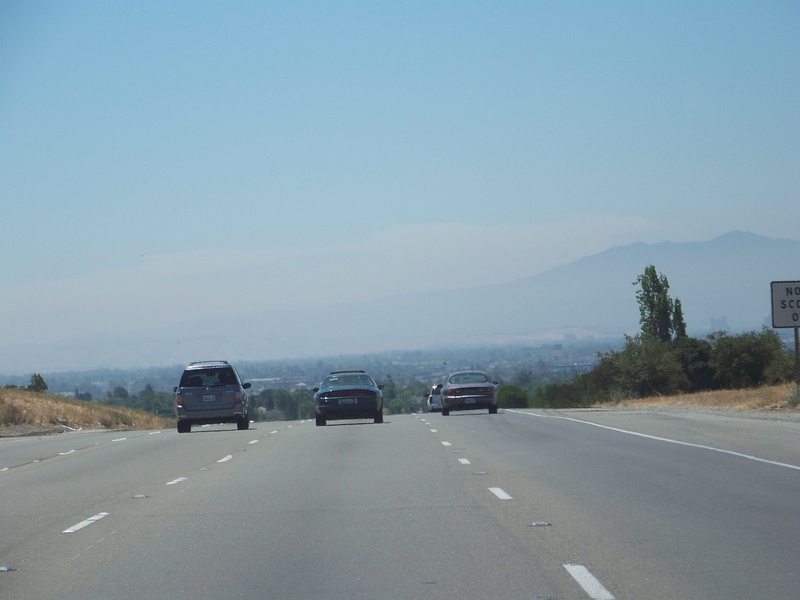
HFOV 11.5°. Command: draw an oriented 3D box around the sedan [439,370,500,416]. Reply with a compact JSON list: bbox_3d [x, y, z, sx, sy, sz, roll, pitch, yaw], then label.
[{"bbox_3d":[2.247,3.038,130.000,1.870,1.430,5.000,-2,-1,0],"label":"sedan"}]

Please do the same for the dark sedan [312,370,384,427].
[{"bbox_3d":[-1.417,2.777,111.500,1.900,1.430,5.100,-2,-1,0],"label":"dark sedan"}]

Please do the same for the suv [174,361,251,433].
[{"bbox_3d":[-4.980,2.619,107.000,1.850,1.800,4.780,-2,-1,0],"label":"suv"}]

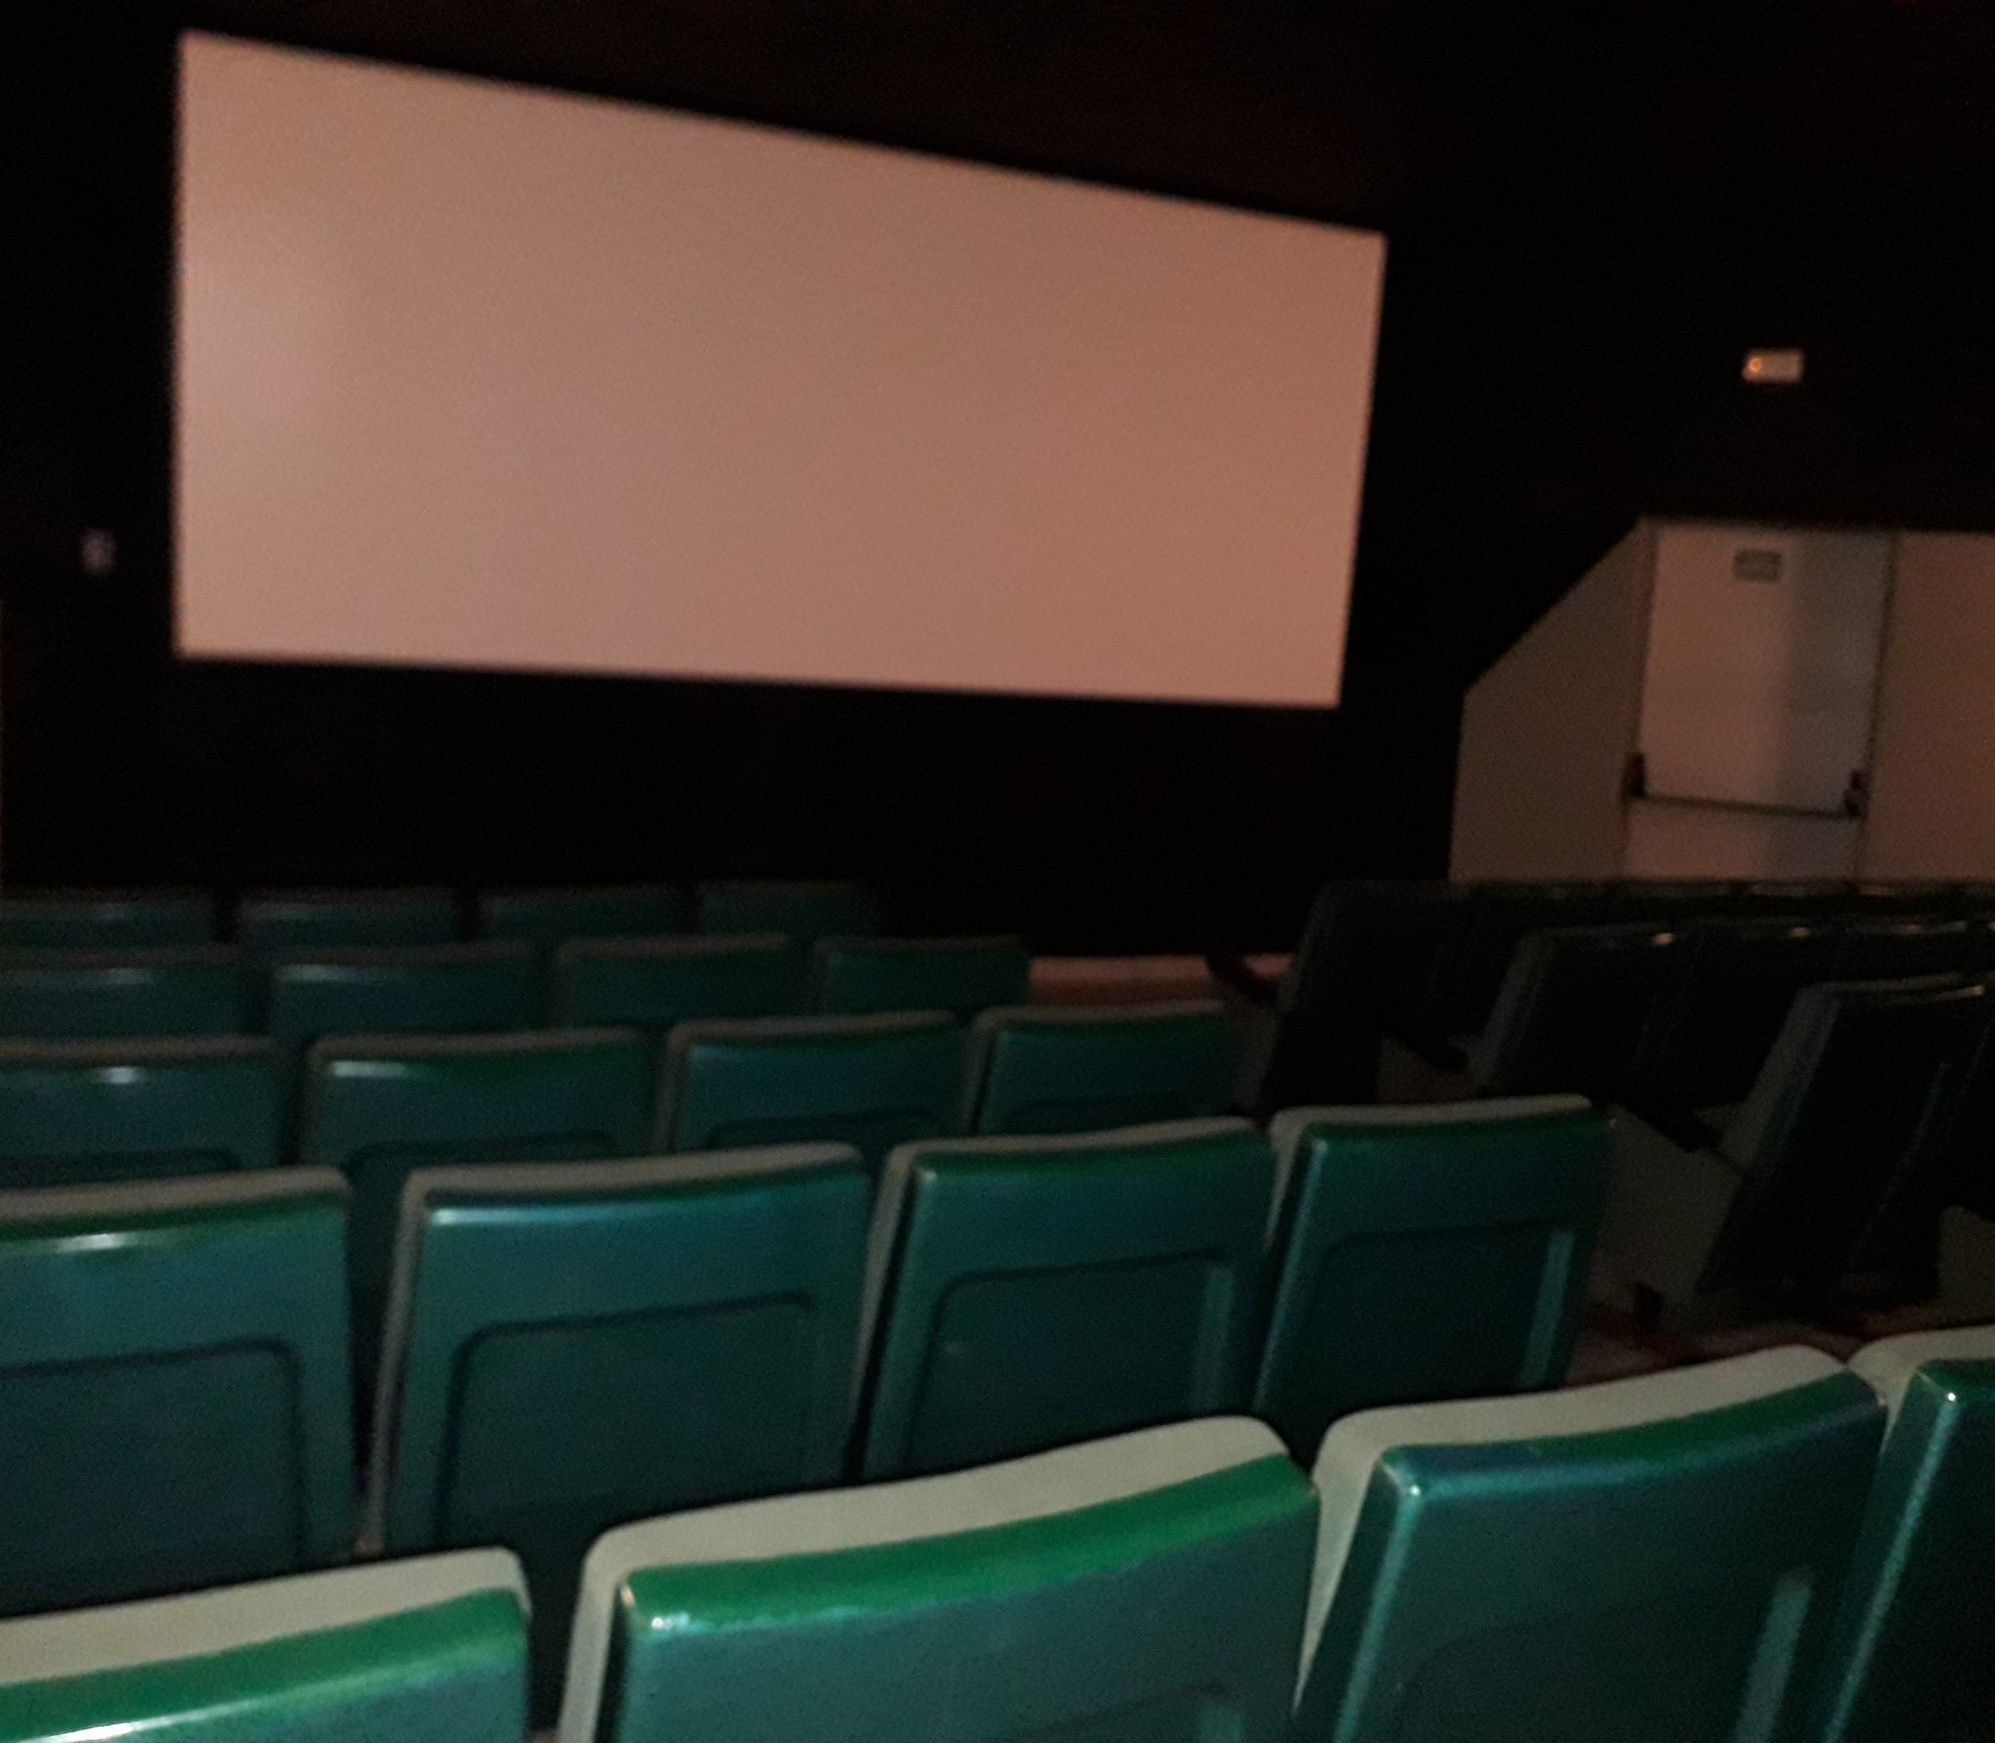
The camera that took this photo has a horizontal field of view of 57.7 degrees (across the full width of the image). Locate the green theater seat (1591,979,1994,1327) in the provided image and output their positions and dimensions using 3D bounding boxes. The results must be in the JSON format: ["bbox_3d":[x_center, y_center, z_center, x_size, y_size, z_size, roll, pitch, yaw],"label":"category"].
[{"bbox_3d":[1.906,0.670,4.396,0.616,0.924,0.627,0,8,-24],"label":"green theater seat"}]

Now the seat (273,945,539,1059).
[{"bbox_3d":[-1.318,0.573,3.958,0.588,0.918,0.616,0,8,-24],"label":"seat"}]

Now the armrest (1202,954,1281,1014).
[{"bbox_3d":[0.825,0.370,6.106,0.067,0.056,0.336,0,17,-24],"label":"armrest"}]

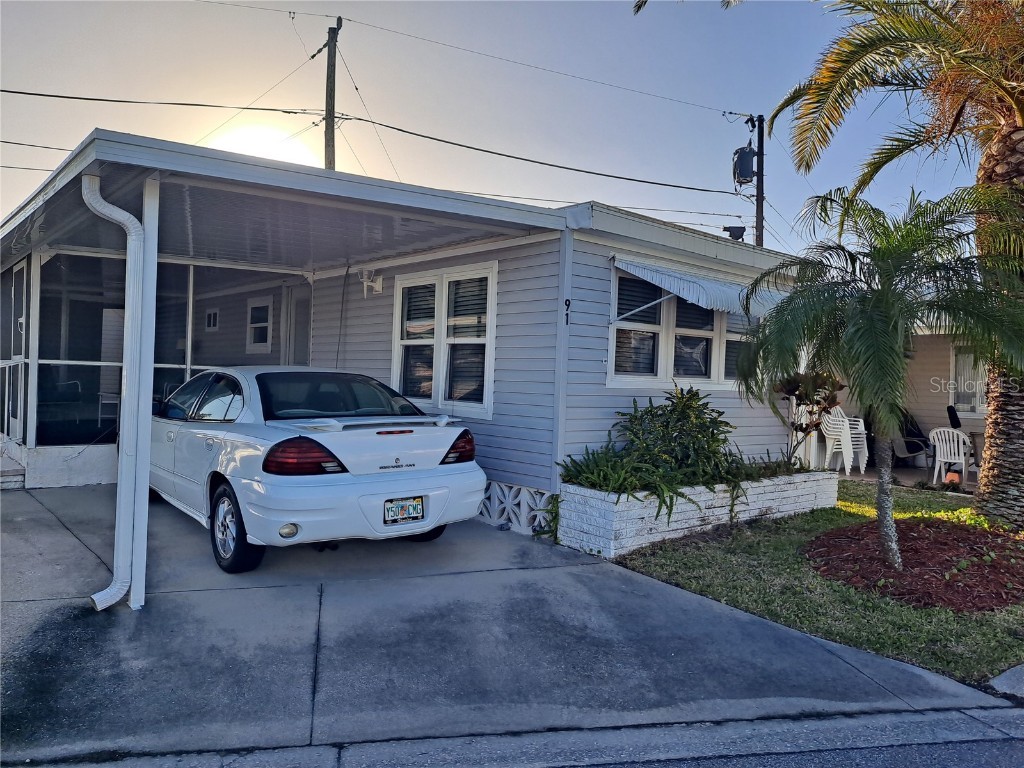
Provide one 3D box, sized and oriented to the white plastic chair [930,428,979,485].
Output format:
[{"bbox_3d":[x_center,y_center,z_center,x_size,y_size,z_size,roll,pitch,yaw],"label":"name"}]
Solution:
[{"bbox_3d":[6.236,1.020,10.457,0.570,0.810,0.560,3,1,43],"label":"white plastic chair"}]

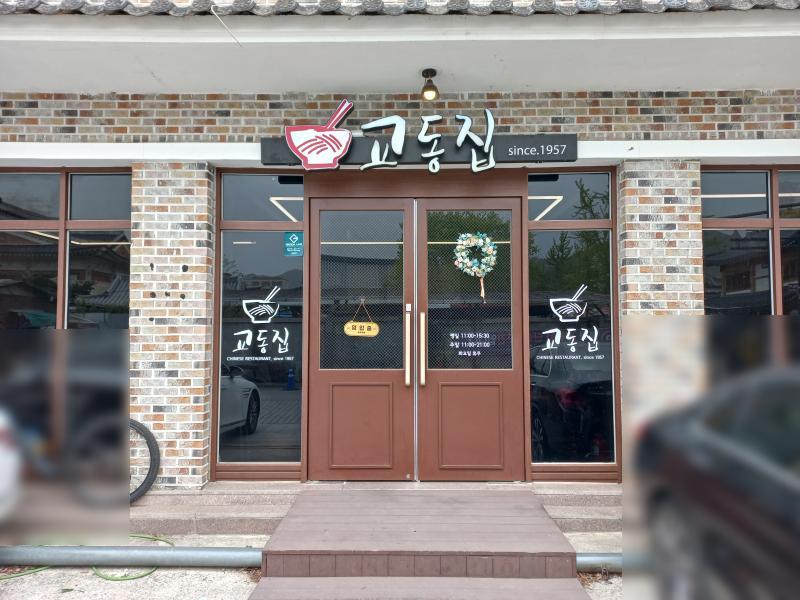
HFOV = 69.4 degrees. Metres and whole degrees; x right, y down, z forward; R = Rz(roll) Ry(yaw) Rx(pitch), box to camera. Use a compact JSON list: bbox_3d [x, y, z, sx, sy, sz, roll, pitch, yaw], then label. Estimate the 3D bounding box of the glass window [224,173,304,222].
[{"bbox_3d":[-1.117,-0.833,4.726,0.674,0.385,0.060,0,-3,1],"label":"glass window"}]

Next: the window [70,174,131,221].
[{"bbox_3d":[-2.442,-0.846,4.755,0.554,0.387,0.060,0,-3,1],"label":"window"}]

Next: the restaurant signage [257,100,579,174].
[{"bbox_3d":[0.139,-1.213,4.340,2.325,0.550,0.180,0,-3,1],"label":"restaurant signage"}]

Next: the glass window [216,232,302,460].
[{"bbox_3d":[-1.122,0.368,4.662,0.673,1.865,0.060,0,-3,1],"label":"glass window"}]

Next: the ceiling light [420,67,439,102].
[{"bbox_3d":[0.219,-1.552,4.214,0.125,0.197,0.125,0,-3,1],"label":"ceiling light"}]

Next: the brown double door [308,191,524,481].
[{"bbox_3d":[0.130,0.281,4.600,1.738,2.302,0.100,0,-3,1],"label":"brown double door"}]

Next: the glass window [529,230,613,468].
[{"bbox_3d":[1.369,0.365,4.609,0.670,1.861,0.060,0,-3,1],"label":"glass window"}]

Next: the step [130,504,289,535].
[{"bbox_3d":[-1.304,1.549,4.086,1.048,0.107,0.316,0,-3,1],"label":"step"}]

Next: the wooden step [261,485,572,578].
[{"bbox_3d":[0.119,1.466,3.709,1.698,0.139,1.160,0,-3,1],"label":"wooden step"}]

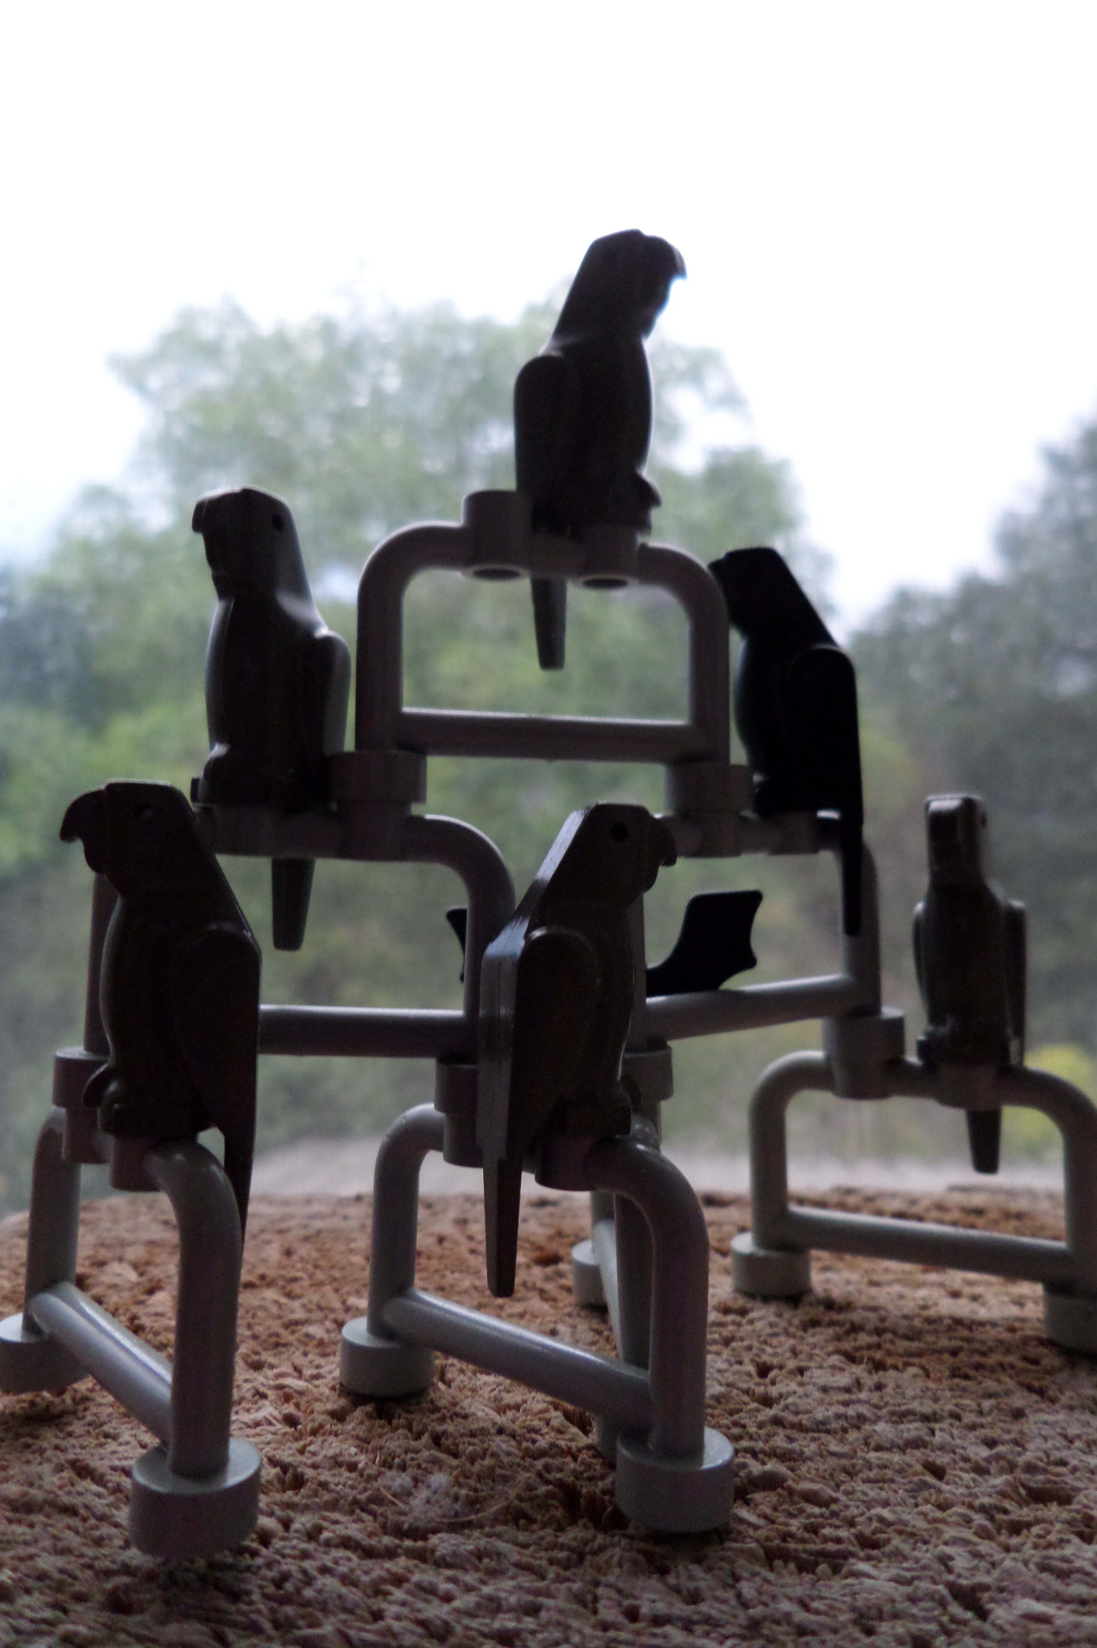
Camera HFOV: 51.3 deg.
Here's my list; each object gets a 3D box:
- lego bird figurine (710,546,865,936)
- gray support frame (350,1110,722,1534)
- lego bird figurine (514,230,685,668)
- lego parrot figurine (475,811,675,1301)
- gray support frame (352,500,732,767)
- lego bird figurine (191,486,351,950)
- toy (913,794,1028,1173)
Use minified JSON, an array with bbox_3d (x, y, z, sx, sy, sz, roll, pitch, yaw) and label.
[{"bbox_3d":[0.018,-0.007,0.088,0.012,0.030,0.008,-1,-3,20],"label":"lego bird figurine"},{"bbox_3d":[-0.002,0.027,0.072,0.030,0.021,0.006,-2,-4,41],"label":"gray support frame"},{"bbox_3d":[0.004,-0.026,0.081,0.012,0.030,0.008,-2,-4,40],"label":"lego bird figurine"},{"bbox_3d":[0.002,0.013,0.070,0.012,0.030,0.008,2,-3,-20],"label":"lego parrot figurine"},{"bbox_3d":[0.000,-0.012,0.080,0.030,0.021,0.006,1,-3,-16],"label":"gray support frame"},{"bbox_3d":[-0.019,-0.006,0.074,0.008,0.030,0.012,-1,-3,20],"label":"lego bird figurine"},{"bbox_3d":[0.032,0.013,0.087,0.008,0.030,0.012,-2,-4,38],"label":"toy"}]

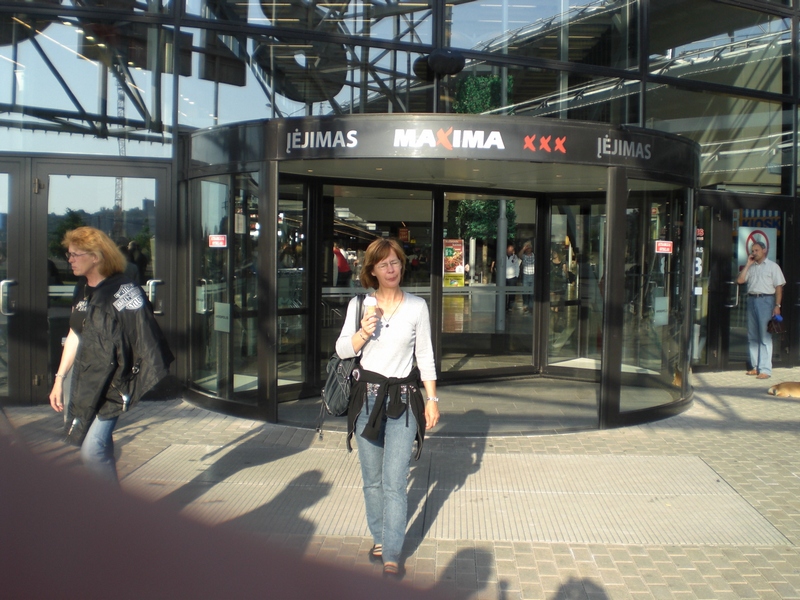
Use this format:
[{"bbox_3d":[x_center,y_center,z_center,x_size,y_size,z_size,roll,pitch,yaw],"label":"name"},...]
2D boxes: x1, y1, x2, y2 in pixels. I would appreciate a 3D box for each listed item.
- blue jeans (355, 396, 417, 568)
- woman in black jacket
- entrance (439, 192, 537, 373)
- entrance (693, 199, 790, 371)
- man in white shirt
[{"bbox_3d":[-0.069,0.856,4.309,0.350,0.870,0.310,1,3,2],"label":"blue jeans"},{"bbox_3d":[-1.463,0.414,4.406,0.500,1.640,0.520,-1,4,-40],"label":"woman in black jacket"},{"bbox_3d":[1.087,-0.203,10.788,1.680,2.240,0.100,-1,4,-38],"label":"entrance"},{"bbox_3d":[4.689,-0.219,12.042,1.750,2.390,0.120,0,3,-23],"label":"entrance"},{"bbox_3d":[4.850,0.135,11.815,0.560,1.800,0.400,4,4,43],"label":"man in white shirt"}]

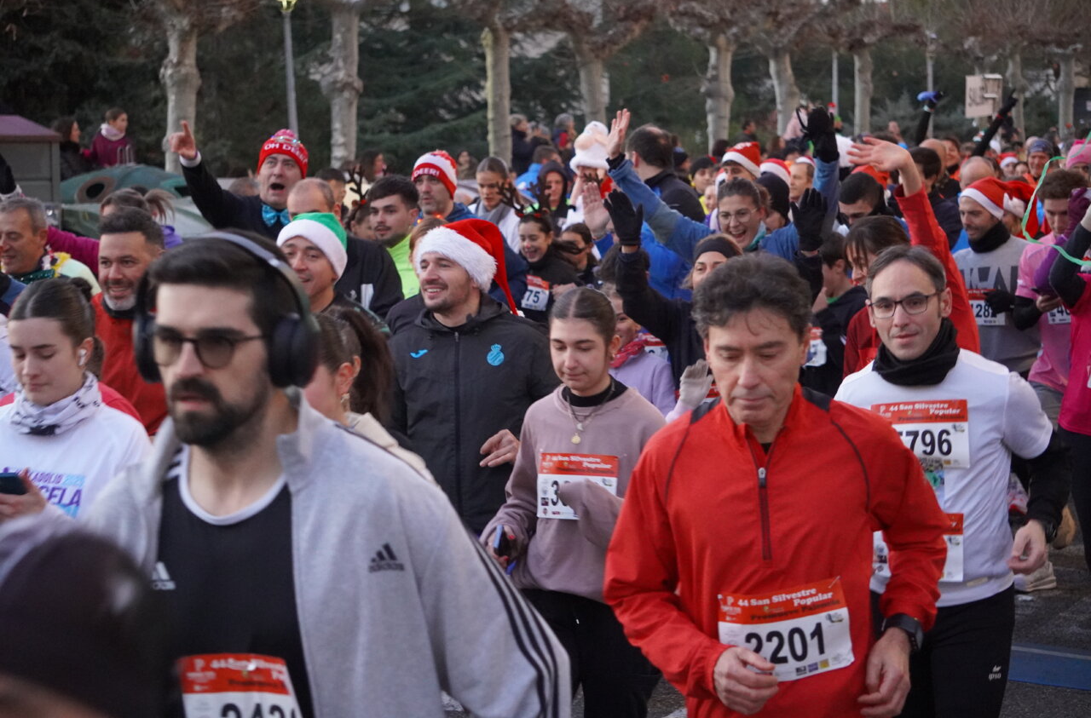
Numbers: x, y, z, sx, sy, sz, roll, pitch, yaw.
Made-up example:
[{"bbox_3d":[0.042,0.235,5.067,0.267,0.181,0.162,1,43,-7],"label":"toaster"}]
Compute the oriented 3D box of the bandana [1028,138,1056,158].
[{"bbox_3d":[2.972,-1.265,14.900,0.175,0.130,0.210,2,-2,18],"label":"bandana"}]

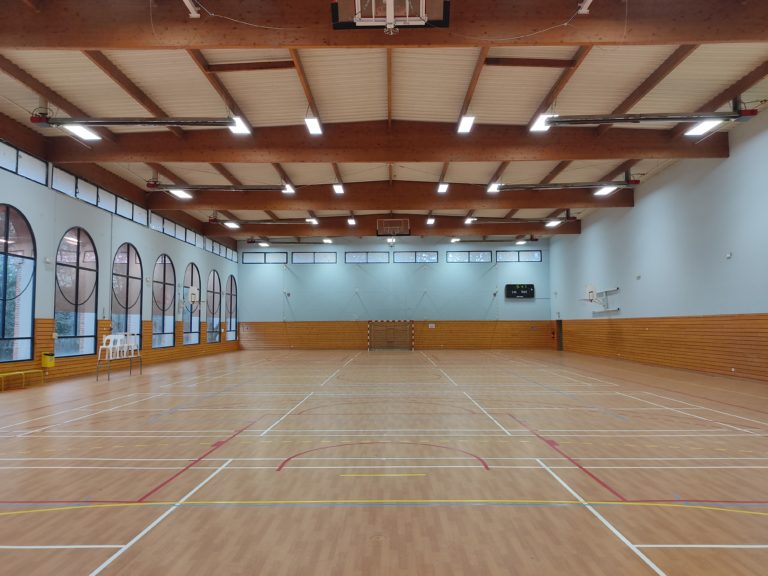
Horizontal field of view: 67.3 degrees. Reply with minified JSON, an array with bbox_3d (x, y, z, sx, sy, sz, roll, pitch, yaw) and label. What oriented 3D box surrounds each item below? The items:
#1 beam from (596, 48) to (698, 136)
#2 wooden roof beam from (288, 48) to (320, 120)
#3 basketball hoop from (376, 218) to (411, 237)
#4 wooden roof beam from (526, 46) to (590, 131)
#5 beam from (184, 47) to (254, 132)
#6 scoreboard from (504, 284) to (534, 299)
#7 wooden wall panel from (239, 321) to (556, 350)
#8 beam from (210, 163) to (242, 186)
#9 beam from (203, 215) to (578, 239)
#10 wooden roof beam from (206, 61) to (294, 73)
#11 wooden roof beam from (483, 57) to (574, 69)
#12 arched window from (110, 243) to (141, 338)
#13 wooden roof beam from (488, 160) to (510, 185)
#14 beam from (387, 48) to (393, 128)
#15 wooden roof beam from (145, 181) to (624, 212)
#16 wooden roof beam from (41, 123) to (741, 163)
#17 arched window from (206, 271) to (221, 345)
[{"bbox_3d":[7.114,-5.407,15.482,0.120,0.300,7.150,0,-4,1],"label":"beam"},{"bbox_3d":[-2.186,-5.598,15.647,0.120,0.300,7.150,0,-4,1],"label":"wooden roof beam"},{"bbox_3d":[0.528,-3.274,31.371,1.837,1.092,0.496,0,-18,1],"label":"basketball hoop"},{"bbox_3d":[4.732,-5.508,15.160,0.119,0.258,7.675,0,-4,1],"label":"wooden roof beam"},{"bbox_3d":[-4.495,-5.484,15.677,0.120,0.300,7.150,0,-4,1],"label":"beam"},{"bbox_3d":[9.786,0.251,41.522,2.040,0.970,0.120,0,-4,1],"label":"scoreboard"},{"bbox_3d":[0.772,3.503,41.996,22.839,2.105,0.099,0,-4,1],"label":"wooden wall panel"},{"bbox_3d":[-6.501,-4.786,23.123,0.119,0.258,7.675,0,-4,1],"label":"beam"},{"bbox_3d":[0.438,-3.771,34.693,22.640,1.370,0.179,0,-4,1],"label":"beam"},{"bbox_3d":[-3.344,-5.566,14.531,2.200,0.190,0.090,-3,-4,1],"label":"wooden roof beam"},{"bbox_3d":[3.594,-5.595,14.349,2.200,0.190,0.090,2,-4,1],"label":"wooden roof beam"},{"bbox_3d":[-11.102,0.413,24.933,0.150,4.500,2.850,0,-4,1],"label":"arched window"},{"bbox_3d":[4.837,-4.977,22.956,0.119,0.258,7.675,0,-4,1],"label":"wooden roof beam"},{"bbox_3d":[0.144,-5.653,15.243,0.119,0.258,7.675,0,-4,1],"label":"beam"},{"bbox_3d":[0.314,-4.302,26.898,22.640,1.370,0.179,0,-4,1],"label":"wooden roof beam"},{"bbox_3d":[0.106,-4.896,19.271,22.450,1.360,0.220,0,-4,1],"label":"wooden roof beam"},{"bbox_3d":[-10.844,1.212,36.821,0.149,4.617,2.979,0,-4,1],"label":"arched window"}]

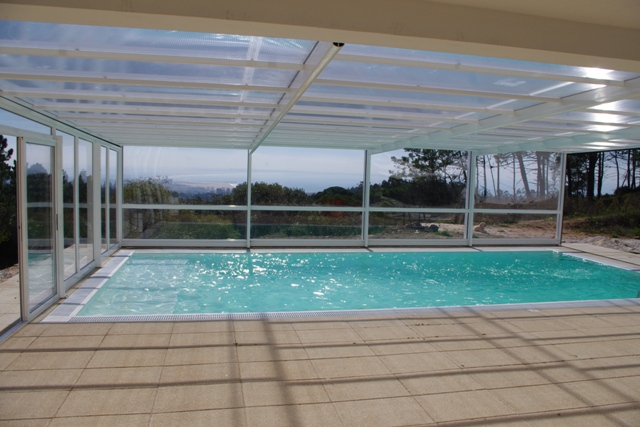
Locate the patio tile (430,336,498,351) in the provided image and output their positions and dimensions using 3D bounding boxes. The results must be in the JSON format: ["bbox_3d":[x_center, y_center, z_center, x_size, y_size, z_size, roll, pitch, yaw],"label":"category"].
[{"bbox_3d":[1.357,1.272,4.661,0.600,0.035,0.400,1,5,-12],"label":"patio tile"}]

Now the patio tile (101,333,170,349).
[{"bbox_3d":[-1.690,1.195,4.410,0.600,0.035,0.400,1,5,-12],"label":"patio tile"}]

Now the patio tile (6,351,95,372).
[{"bbox_3d":[-2.151,1.197,3.868,0.600,0.040,0.400,1,5,-12],"label":"patio tile"}]

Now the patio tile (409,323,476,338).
[{"bbox_3d":[1.259,1.233,4.989,0.600,0.040,0.400,1,5,-12],"label":"patio tile"}]

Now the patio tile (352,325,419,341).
[{"bbox_3d":[0.683,1.233,4.905,0.600,0.035,0.400,1,5,-12],"label":"patio tile"}]

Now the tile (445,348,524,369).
[{"bbox_3d":[1.437,1.305,4.282,0.600,0.035,0.400,1,5,-12],"label":"tile"}]

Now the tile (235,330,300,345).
[{"bbox_3d":[-0.506,1.216,4.645,0.600,0.035,0.400,1,5,-12],"label":"tile"}]

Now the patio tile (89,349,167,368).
[{"bbox_3d":[-1.583,1.213,3.976,0.600,0.040,0.400,1,5,-12],"label":"patio tile"}]

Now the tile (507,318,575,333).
[{"bbox_3d":[2.414,1.241,5.260,0.600,0.040,0.400,1,5,-12],"label":"tile"}]

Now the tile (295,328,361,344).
[{"bbox_3d":[0.088,1.225,4.772,0.600,0.035,0.400,1,5,-12],"label":"tile"}]

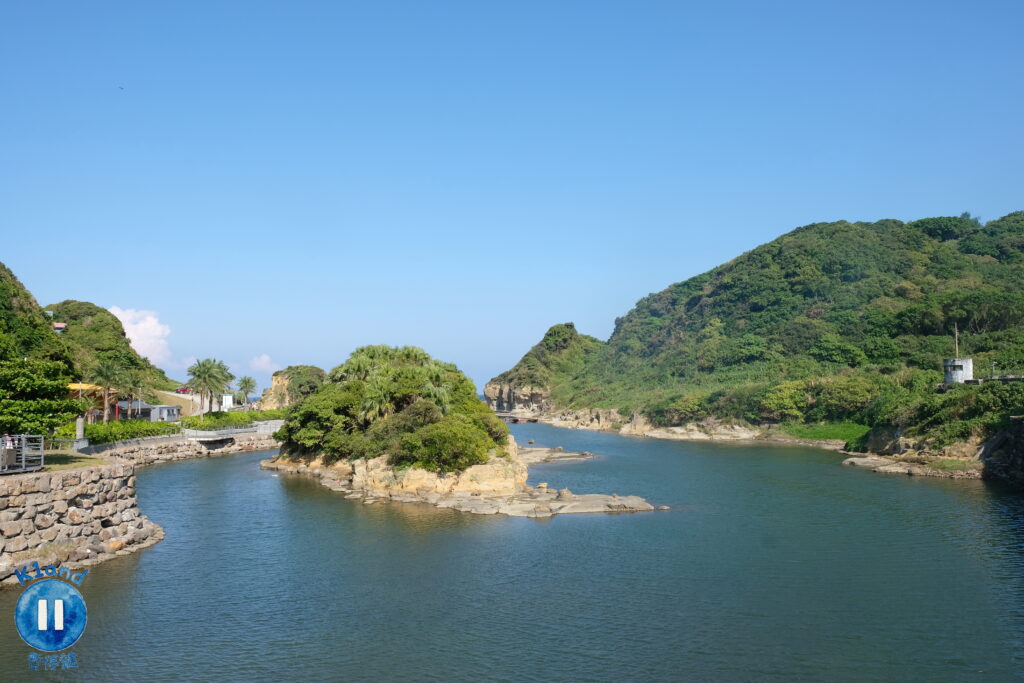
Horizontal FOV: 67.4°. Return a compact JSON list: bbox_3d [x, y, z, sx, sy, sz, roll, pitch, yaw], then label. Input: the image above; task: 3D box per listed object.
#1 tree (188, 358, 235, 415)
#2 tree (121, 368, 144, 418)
[{"bbox_3d":[-35.561,5.705,90.749,5.200,7.400,4.800,-1,-4,0],"label":"tree"},{"bbox_3d":[-45.792,6.511,92.780,3.300,6.500,3.300,-1,-4,0],"label":"tree"}]

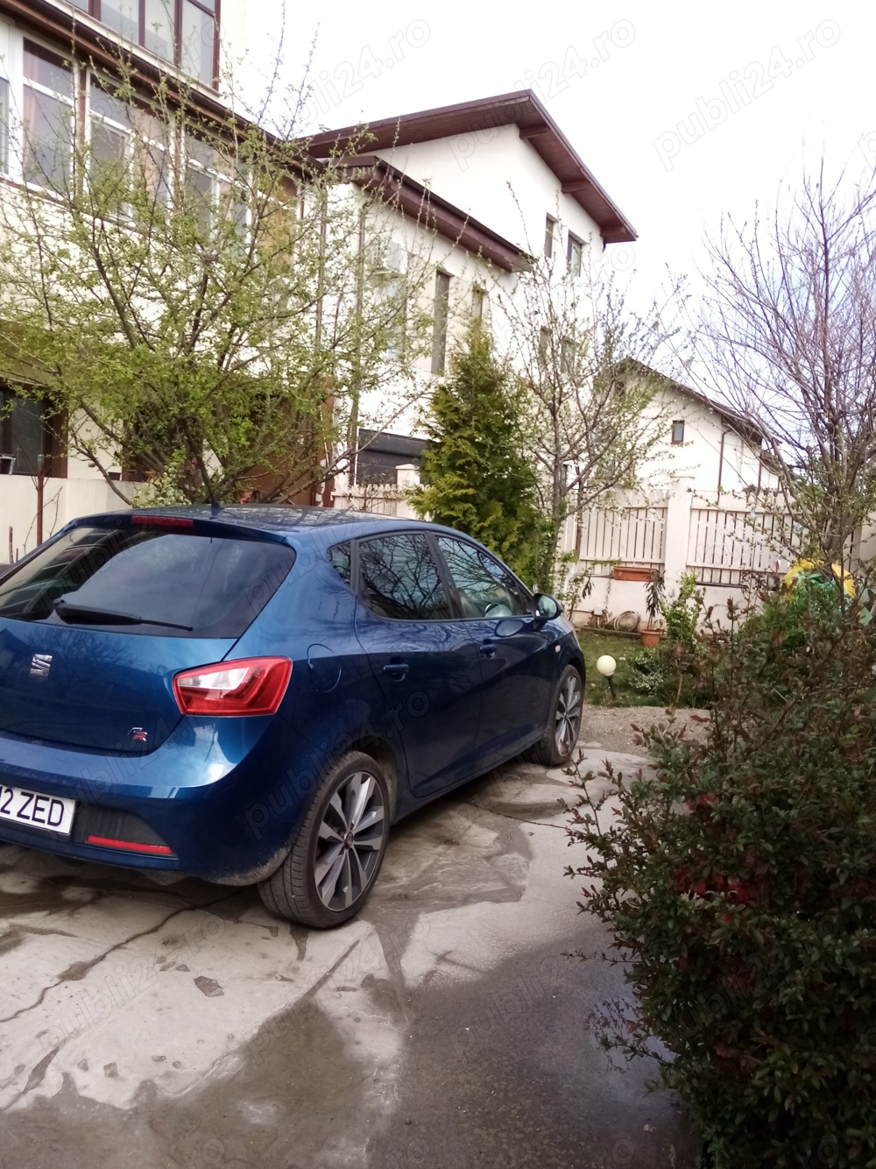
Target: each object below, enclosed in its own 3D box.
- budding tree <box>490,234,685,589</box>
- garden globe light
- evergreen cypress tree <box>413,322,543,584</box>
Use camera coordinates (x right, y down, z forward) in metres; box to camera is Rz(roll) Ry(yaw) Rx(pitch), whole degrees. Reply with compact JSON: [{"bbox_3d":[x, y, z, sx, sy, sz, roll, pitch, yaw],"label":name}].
[{"bbox_3d":[1.649,-1.529,9.700,2.150,4.500,2.100,3,5,0],"label":"budding tree"},{"bbox_3d":[1.387,0.759,7.150,0.165,0.380,0.165,-7,4,0],"label":"garden globe light"},{"bbox_3d":[0.443,-1.137,9.800,1.420,3.600,1.400,3,5,0],"label":"evergreen cypress tree"}]

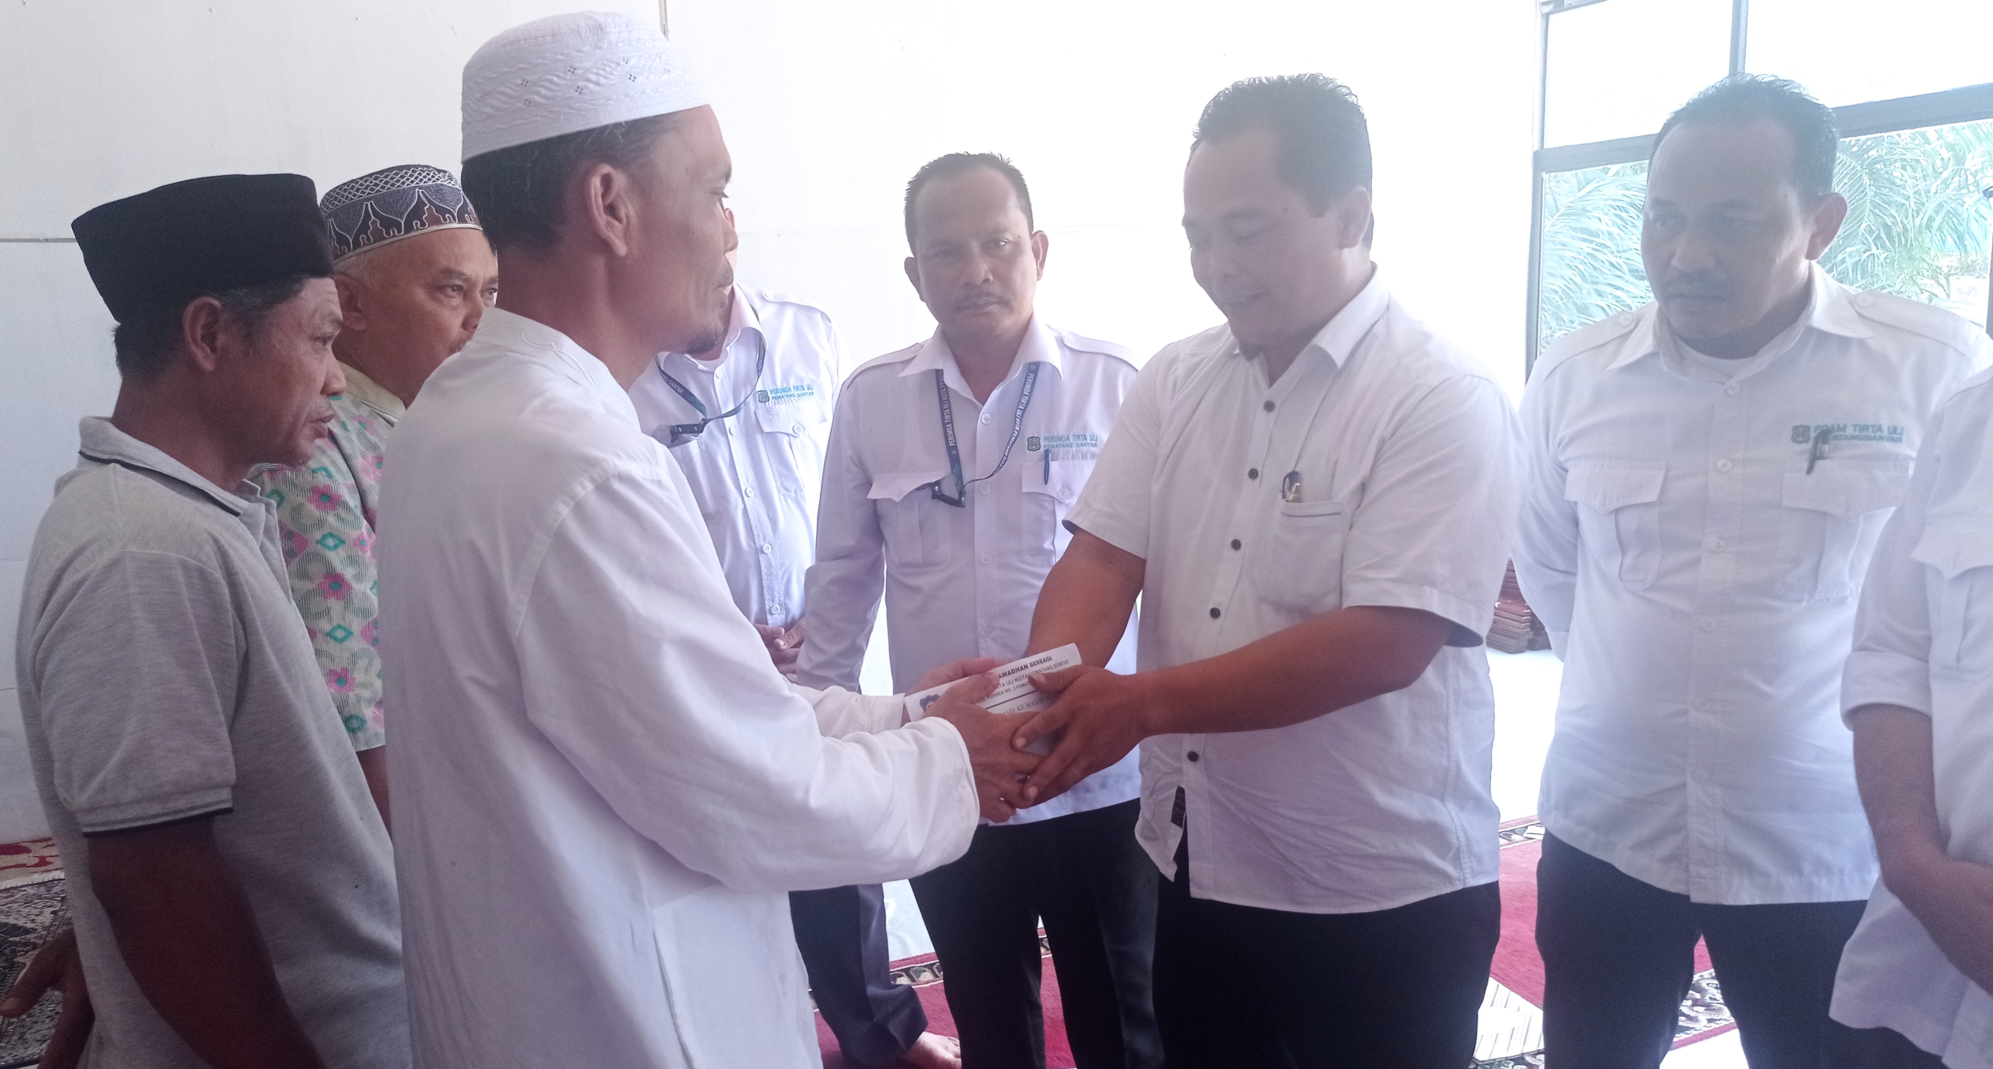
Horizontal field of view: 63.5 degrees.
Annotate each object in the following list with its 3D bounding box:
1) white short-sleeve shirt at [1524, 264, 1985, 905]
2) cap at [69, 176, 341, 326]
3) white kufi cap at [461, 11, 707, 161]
[{"bbox_3d":[0.844,0.055,1.790,0.510,0.690,0.310,4,11,28],"label":"white short-sleeve shirt"},{"bbox_3d":[-0.660,-0.236,1.340,0.215,0.095,0.170,-14,14,-20],"label":"cap"},{"bbox_3d":[-0.331,-0.367,1.290,0.200,0.097,0.178,-17,15,-21],"label":"white kufi cap"}]

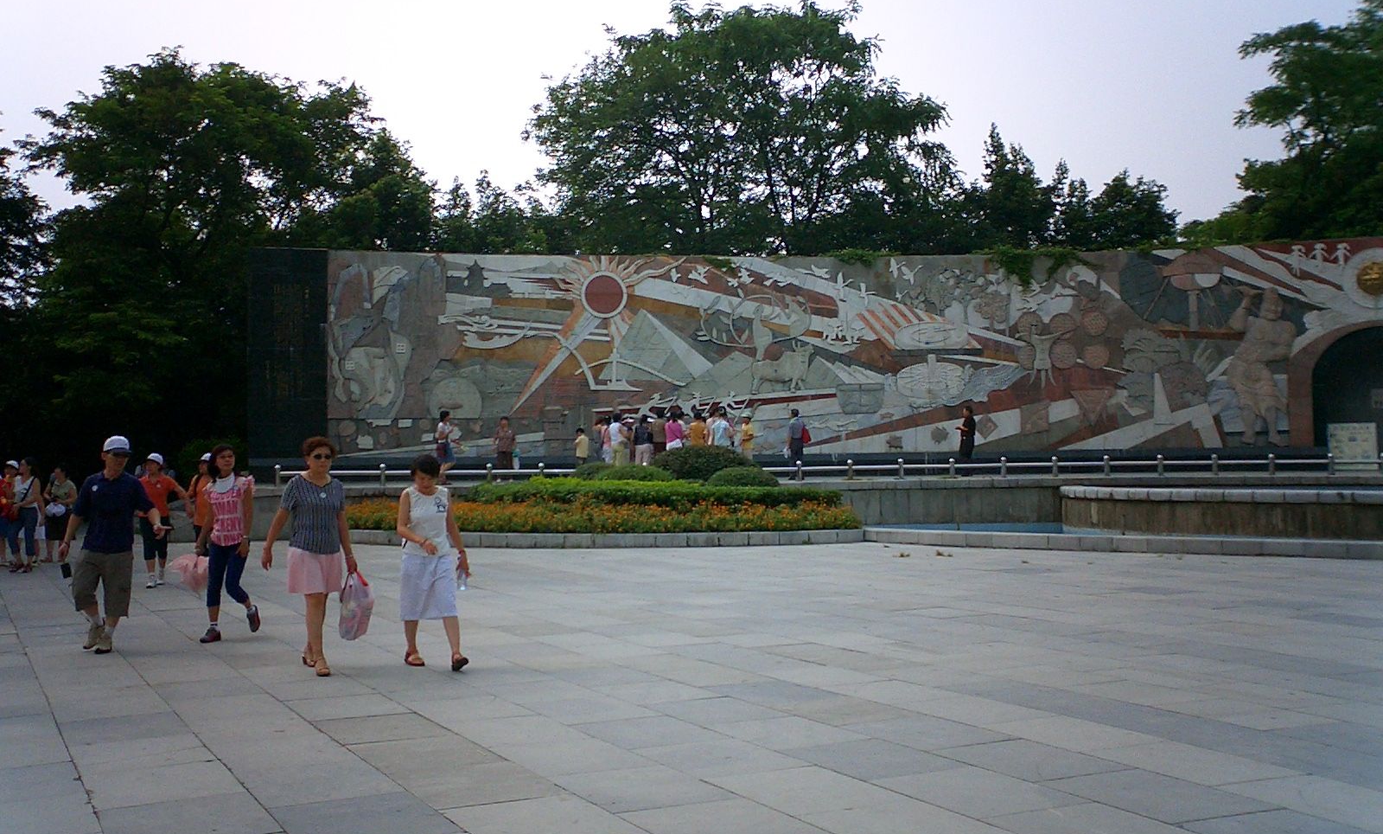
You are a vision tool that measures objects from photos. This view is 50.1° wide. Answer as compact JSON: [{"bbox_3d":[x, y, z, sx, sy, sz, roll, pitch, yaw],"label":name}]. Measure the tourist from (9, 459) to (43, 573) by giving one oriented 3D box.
[{"bbox_3d":[-9.492,1.411,21.100,0.500,1.580,0.420,-1,-2,25],"label":"tourist"}]

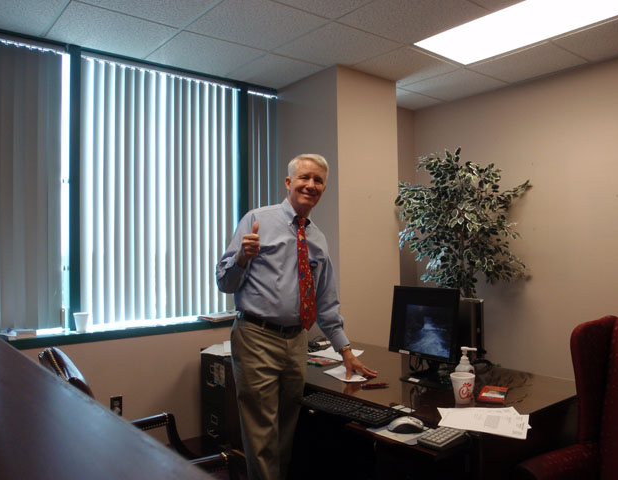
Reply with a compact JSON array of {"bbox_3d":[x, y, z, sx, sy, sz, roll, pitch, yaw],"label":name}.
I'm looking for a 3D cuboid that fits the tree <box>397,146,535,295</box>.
[{"bbox_3d":[1.151,0.354,3.821,0.950,2.073,1.000,0,0,-38],"label":"tree"}]

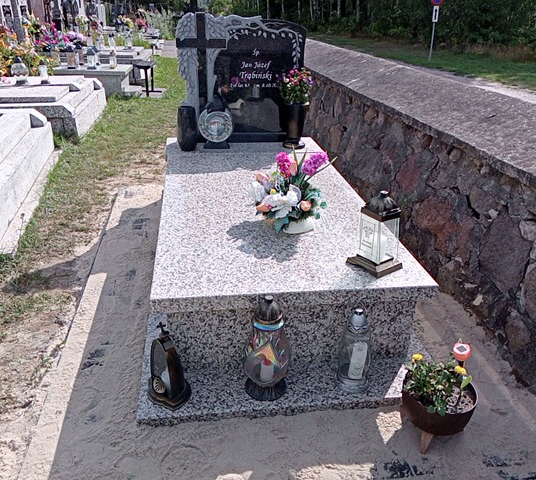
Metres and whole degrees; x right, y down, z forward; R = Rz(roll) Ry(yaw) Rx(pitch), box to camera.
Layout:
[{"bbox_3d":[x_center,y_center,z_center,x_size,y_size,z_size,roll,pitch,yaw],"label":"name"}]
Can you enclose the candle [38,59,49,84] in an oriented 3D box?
[{"bbox_3d":[-2.380,-1.794,5.496,0.101,0.258,0.101,-2,26,-9],"label":"candle"}]

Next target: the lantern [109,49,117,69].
[{"bbox_3d":[-2.050,-2.390,6.836,0.098,0.242,0.098,-2,26,-9],"label":"lantern"}]

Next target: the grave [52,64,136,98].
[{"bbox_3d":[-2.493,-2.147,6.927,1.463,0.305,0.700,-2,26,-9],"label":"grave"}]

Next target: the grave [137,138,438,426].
[{"bbox_3d":[-0.043,-0.069,2.749,1.115,0.352,2.333,-2,26,-9],"label":"grave"}]

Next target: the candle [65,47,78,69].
[{"bbox_3d":[-2.560,-2.390,6.763,0.134,0.270,0.134,-2,26,-9],"label":"candle"}]

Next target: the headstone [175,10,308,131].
[{"bbox_3d":[-0.175,-1.094,3.459,0.838,0.767,0.093,-2,26,-9],"label":"headstone"}]

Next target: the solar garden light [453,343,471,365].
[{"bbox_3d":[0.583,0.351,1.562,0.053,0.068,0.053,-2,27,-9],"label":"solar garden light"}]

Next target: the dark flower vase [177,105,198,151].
[{"bbox_3d":[-0.486,-0.674,3.120,0.112,0.252,0.110,-2,27,-9],"label":"dark flower vase"}]

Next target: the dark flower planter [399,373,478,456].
[{"bbox_3d":[0.524,0.544,1.635,0.222,0.205,0.222,-2,27,-9],"label":"dark flower planter"}]

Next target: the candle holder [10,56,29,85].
[{"bbox_3d":[-2.311,-1.584,4.824,0.162,0.235,0.162,-2,27,-9],"label":"candle holder"}]

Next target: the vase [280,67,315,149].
[{"bbox_3d":[0.177,-0.813,3.205,0.215,0.475,0.205,-2,27,-9],"label":"vase"}]

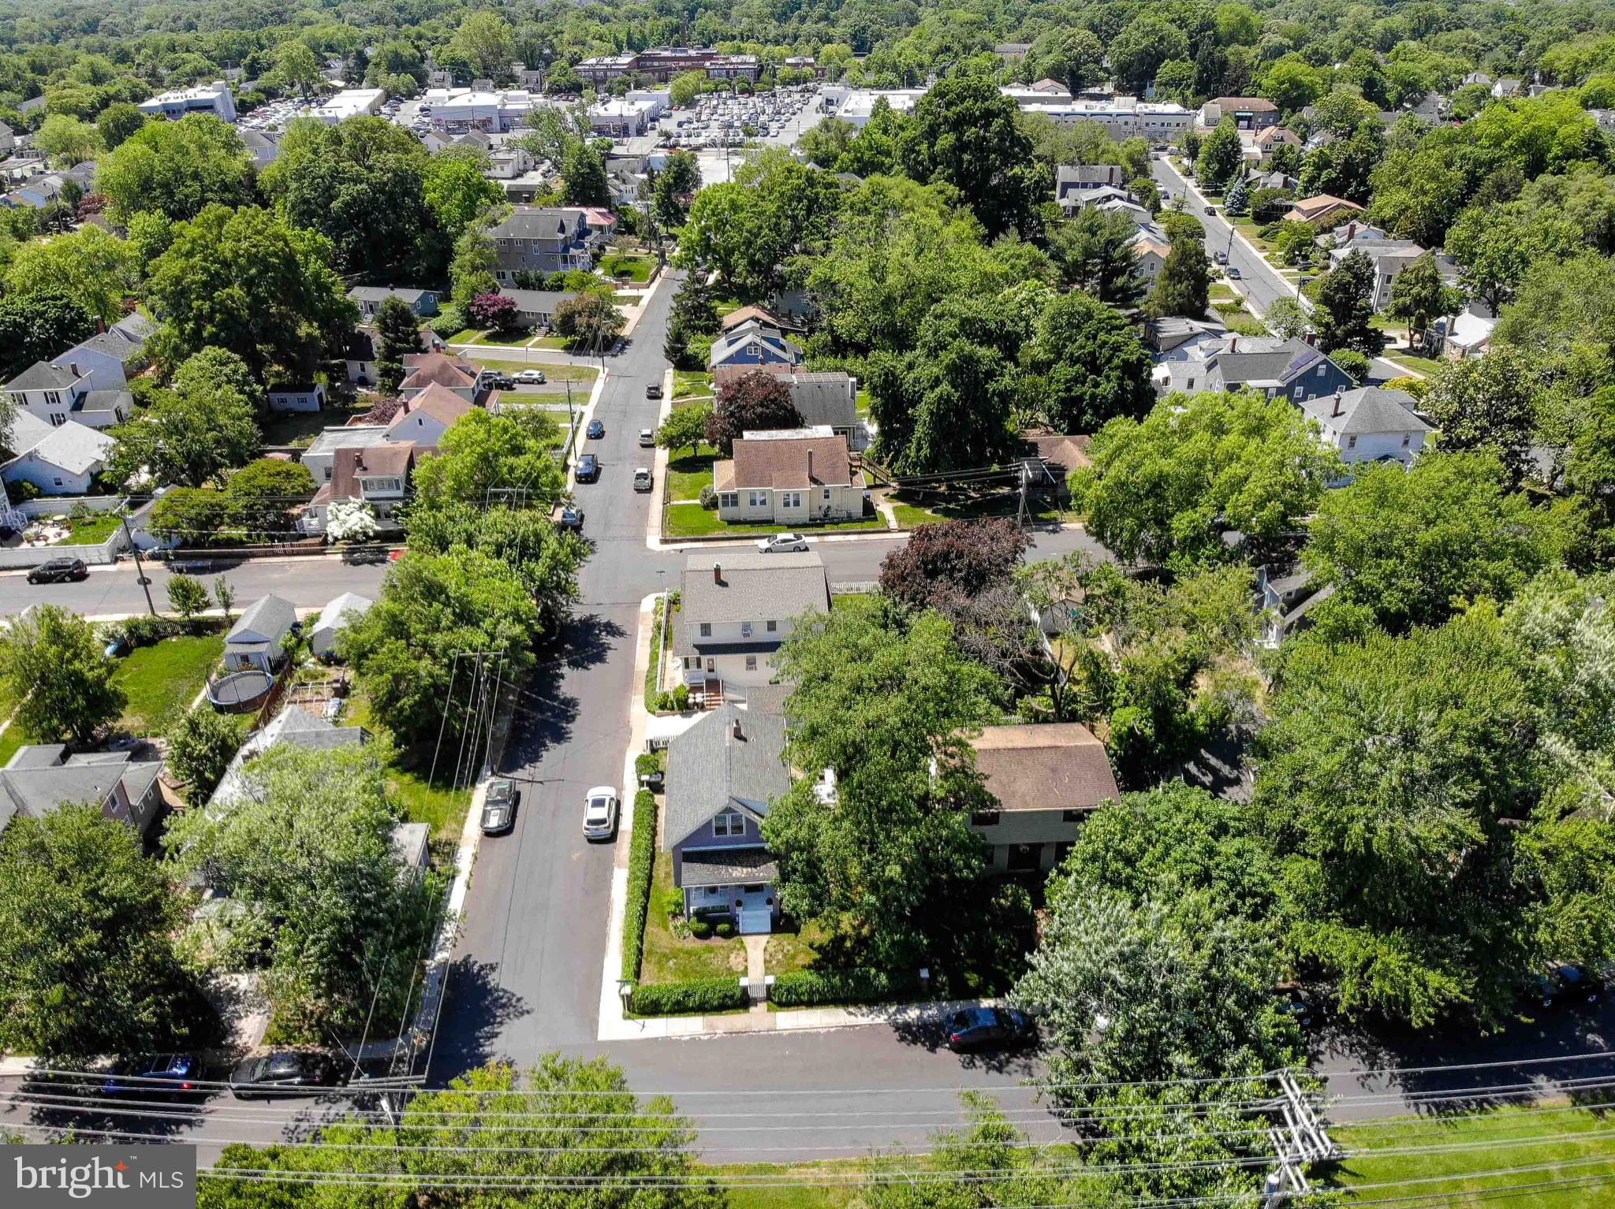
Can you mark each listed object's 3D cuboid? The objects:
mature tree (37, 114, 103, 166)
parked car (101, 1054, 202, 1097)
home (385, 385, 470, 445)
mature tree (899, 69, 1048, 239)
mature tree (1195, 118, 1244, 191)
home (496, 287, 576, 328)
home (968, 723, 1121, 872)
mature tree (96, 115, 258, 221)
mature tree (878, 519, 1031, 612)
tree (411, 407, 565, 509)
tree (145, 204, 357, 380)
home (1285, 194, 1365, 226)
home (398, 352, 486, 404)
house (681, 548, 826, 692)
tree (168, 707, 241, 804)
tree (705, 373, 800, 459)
[{"bbox_3d":[-206.457,-128.849,313.113,18.358,15.440,18.358,0,29,0],"label":"mature tree"},{"bbox_3d":[-32.380,23.229,55.226,4.450,1.560,1.820,-2,29,-3],"label":"parked car"},{"bbox_3d":[-42.462,-20.609,126.758,8.440,6.900,10.300,-2,29,-4],"label":"home"},{"bbox_3d":[30.855,-83.507,211.177,27.000,29.500,26.000,-2,29,-4],"label":"mature tree"},{"bbox_3d":[107.374,-117.676,291.635,12.824,16.890,12.824,0,29,0],"label":"mature tree"},{"bbox_3d":[-40.869,-47.251,177.913,15.315,4.900,9.200,6,30,10],"label":"home"},{"bbox_3d":[12.400,11.310,67.621,9.500,7.000,7.900,-2,29,-4],"label":"home"},{"bbox_3d":[-133.500,-92.125,237.304,32.000,21.000,28.000,0,29,0],"label":"mature tree"},{"bbox_3d":[12.642,-2.771,97.373,13.120,8.350,12.860,0,29,0],"label":"mature tree"},{"bbox_3d":[-32.971,-14.578,116.467,15.540,10.880,15.230,0,29,0],"label":"tree"},{"bbox_3d":[-73.594,-41.451,149.810,25.500,22.800,23.000,-2,29,-4],"label":"tree"},{"bbox_3d":[105.000,-78.094,226.837,14.000,6.800,9.600,3,29,5],"label":"home"},{"bbox_3d":[-45.947,-28.576,142.845,9.800,7.200,9.000,-2,29,-4],"label":"home"},{"bbox_3d":[-4.309,0.828,87.029,11.350,7.900,10.900,-2,29,-4],"label":"house"},{"bbox_3d":[-38.472,9.510,71.503,4.400,6.800,4.400,-2,29,-4],"label":"tree"},{"bbox_3d":[-6.173,-22.120,130.976,11.320,10.290,11.090,0,29,0],"label":"tree"}]

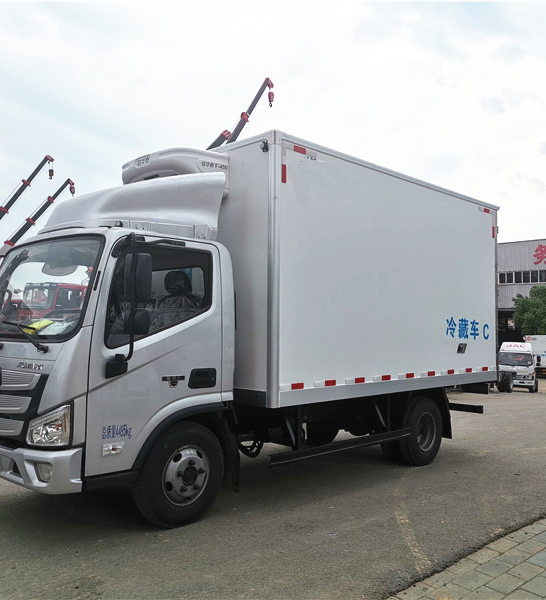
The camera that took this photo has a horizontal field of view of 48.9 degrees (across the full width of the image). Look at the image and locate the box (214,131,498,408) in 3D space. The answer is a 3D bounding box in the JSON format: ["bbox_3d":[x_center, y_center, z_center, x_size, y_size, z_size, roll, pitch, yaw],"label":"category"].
[{"bbox_3d":[0.677,-0.136,7.193,2.240,2.286,4.152,-2,-4,45],"label":"box"}]

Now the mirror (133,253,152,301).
[{"bbox_3d":[-0.880,-0.153,3.992,0.180,0.330,0.090,-1,-3,33],"label":"mirror"}]

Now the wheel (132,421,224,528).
[{"bbox_3d":[-0.724,1.307,4.561,0.210,0.780,0.780,-2,-4,45],"label":"wheel"}]

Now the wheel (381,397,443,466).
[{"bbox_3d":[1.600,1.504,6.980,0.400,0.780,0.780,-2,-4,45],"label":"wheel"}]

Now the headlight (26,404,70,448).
[{"bbox_3d":[-1.437,0.791,3.872,0.330,0.280,0.180,-2,-4,37],"label":"headlight"}]

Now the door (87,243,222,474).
[{"bbox_3d":[-0.852,0.363,4.342,0.180,1.620,1.150,-2,-4,45],"label":"door"}]

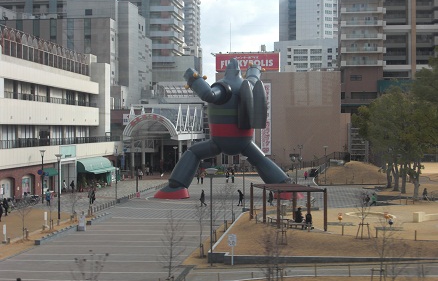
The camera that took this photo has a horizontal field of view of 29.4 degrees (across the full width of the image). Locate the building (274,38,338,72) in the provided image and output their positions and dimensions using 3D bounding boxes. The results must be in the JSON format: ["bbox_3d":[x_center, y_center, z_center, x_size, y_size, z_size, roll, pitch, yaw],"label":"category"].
[{"bbox_3d":[44.405,-23.440,409.738,36.000,51.500,24.000,0,1,5],"label":"building"}]

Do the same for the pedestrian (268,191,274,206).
[{"bbox_3d":[5.152,5.629,82.077,0.600,1.600,0.500,0,1,0],"label":"pedestrian"}]

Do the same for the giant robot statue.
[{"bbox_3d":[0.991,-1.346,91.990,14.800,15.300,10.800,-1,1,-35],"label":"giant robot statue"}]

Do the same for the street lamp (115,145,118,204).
[{"bbox_3d":[-10.627,3.494,86.851,0.500,5.750,0.500,0,1,0],"label":"street lamp"}]

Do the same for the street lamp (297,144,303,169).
[{"bbox_3d":[14.302,2.988,147.049,0.900,4.350,0.500,0,1,0],"label":"street lamp"}]

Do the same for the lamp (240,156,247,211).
[{"bbox_3d":[2.315,3.990,78.056,0.620,4.980,0.620,0,1,0],"label":"lamp"}]

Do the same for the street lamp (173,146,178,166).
[{"bbox_3d":[-5.997,3.502,116.053,0.680,5.000,0.680,0,1,0],"label":"street lamp"}]

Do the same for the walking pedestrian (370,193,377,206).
[{"bbox_3d":[14.884,5.788,80.579,0.650,1.320,0.500,0,1,0],"label":"walking pedestrian"}]

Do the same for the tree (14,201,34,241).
[{"bbox_3d":[-13.115,5.403,56.272,1.400,2.700,1.350,0,1,0],"label":"tree"}]

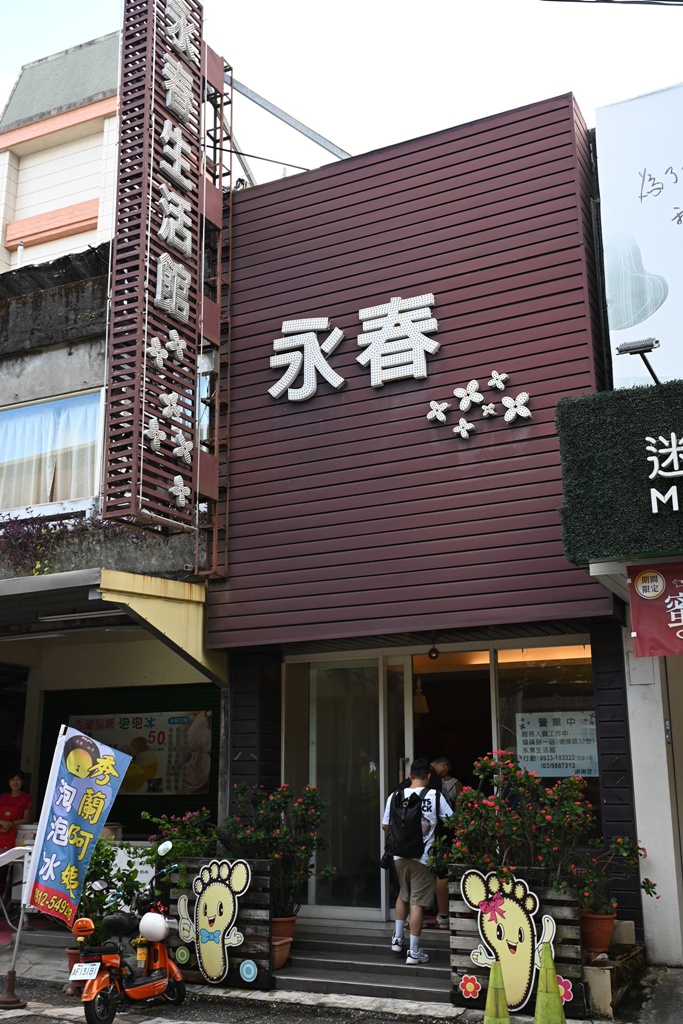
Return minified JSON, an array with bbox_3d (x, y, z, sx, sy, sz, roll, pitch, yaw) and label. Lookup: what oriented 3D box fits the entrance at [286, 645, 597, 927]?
[{"bbox_3d":[0.943,2.822,10.790,3.621,2.815,0.220,-8,-18,25],"label":"entrance"}]

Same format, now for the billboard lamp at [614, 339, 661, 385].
[{"bbox_3d":[2.460,-1.268,8.512,0.340,0.220,0.500,-8,-18,25],"label":"billboard lamp"}]

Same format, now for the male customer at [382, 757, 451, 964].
[{"bbox_3d":[0.670,3.077,9.155,0.550,1.720,0.500,-8,-18,25],"label":"male customer"}]

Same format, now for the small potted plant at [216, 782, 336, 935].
[{"bbox_3d":[-0.631,3.387,9.784,1.000,1.450,0.900,-8,-18,25],"label":"small potted plant"}]

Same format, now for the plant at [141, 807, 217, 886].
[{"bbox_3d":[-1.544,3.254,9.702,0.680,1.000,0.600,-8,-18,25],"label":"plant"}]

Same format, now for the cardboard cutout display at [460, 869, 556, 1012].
[{"bbox_3d":[1.269,3.267,7.828,0.800,1.020,0.070,-8,-18,25],"label":"cardboard cutout display"}]

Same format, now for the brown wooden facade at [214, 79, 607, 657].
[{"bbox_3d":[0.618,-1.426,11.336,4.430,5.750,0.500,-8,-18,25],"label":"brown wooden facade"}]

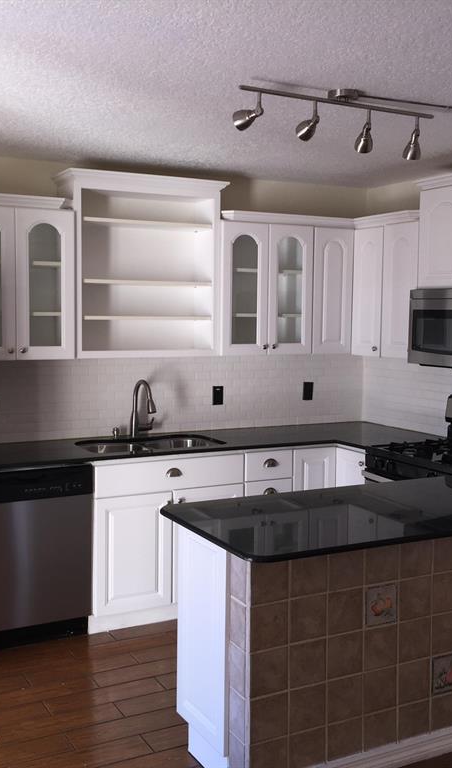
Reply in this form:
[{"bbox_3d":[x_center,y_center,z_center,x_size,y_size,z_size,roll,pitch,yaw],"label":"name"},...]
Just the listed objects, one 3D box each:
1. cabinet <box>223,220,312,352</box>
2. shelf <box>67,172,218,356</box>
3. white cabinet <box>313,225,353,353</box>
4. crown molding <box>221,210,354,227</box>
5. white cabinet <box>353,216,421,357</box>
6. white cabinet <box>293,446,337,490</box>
[{"bbox_3d":[0.171,-0.549,5.056,0.607,0.750,0.327,-2,5,-27],"label":"cabinet"},{"bbox_3d":[-0.479,-0.632,4.769,0.855,0.958,0.325,-2,5,-27],"label":"shelf"},{"bbox_3d":[0.578,-0.570,5.318,0.293,0.766,0.327,-2,5,-27],"label":"white cabinet"},{"bbox_3d":[0.359,-0.935,4.932,0.862,0.060,0.077,-2,5,-27],"label":"crown molding"},{"bbox_3d":[1.049,-0.551,4.981,0.329,0.780,0.621,-2,5,-27],"label":"white cabinet"},{"bbox_3d":[0.363,0.772,5.145,0.295,0.880,0.610,-2,5,-27],"label":"white cabinet"}]

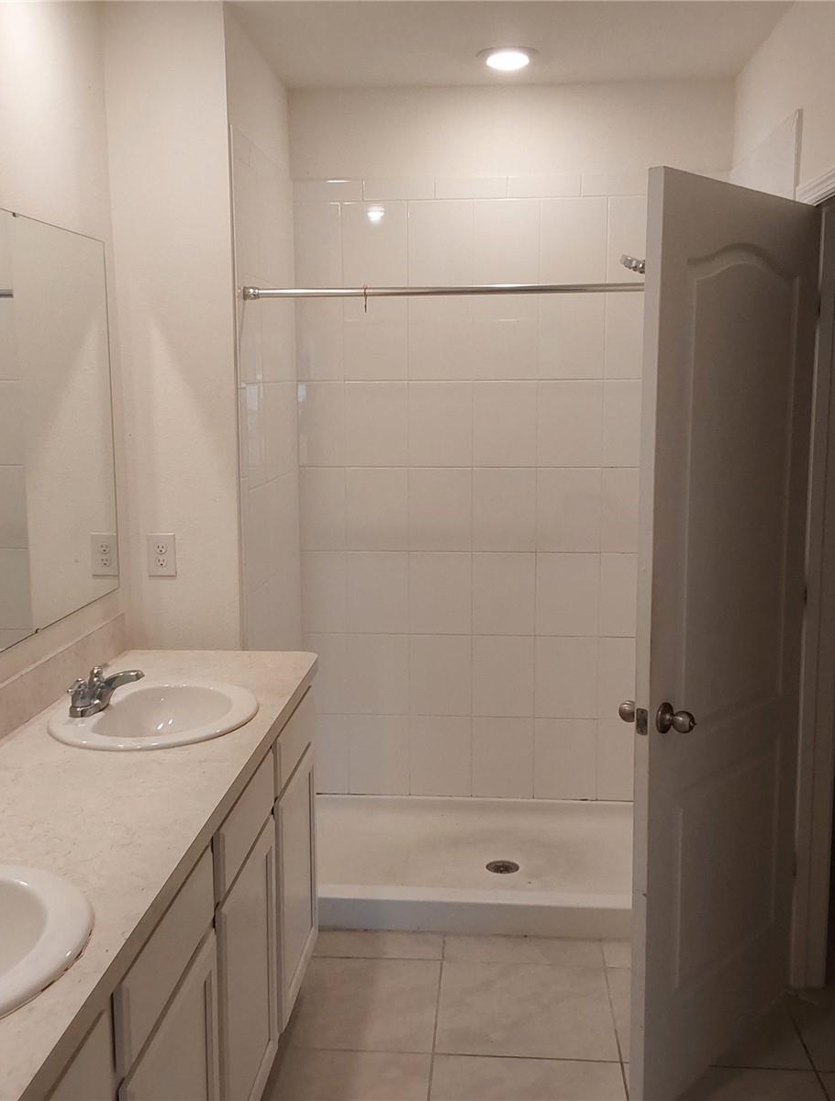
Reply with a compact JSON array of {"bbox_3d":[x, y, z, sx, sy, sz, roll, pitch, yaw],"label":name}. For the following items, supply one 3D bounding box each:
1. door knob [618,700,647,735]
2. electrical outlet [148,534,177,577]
[{"bbox_3d":[0.474,0.351,2.570,0.066,0.062,0.062,7,11,40],"label":"door knob"},{"bbox_3d":[-0.734,0.016,3.411,0.081,0.123,0.010,0,8,4],"label":"electrical outlet"}]

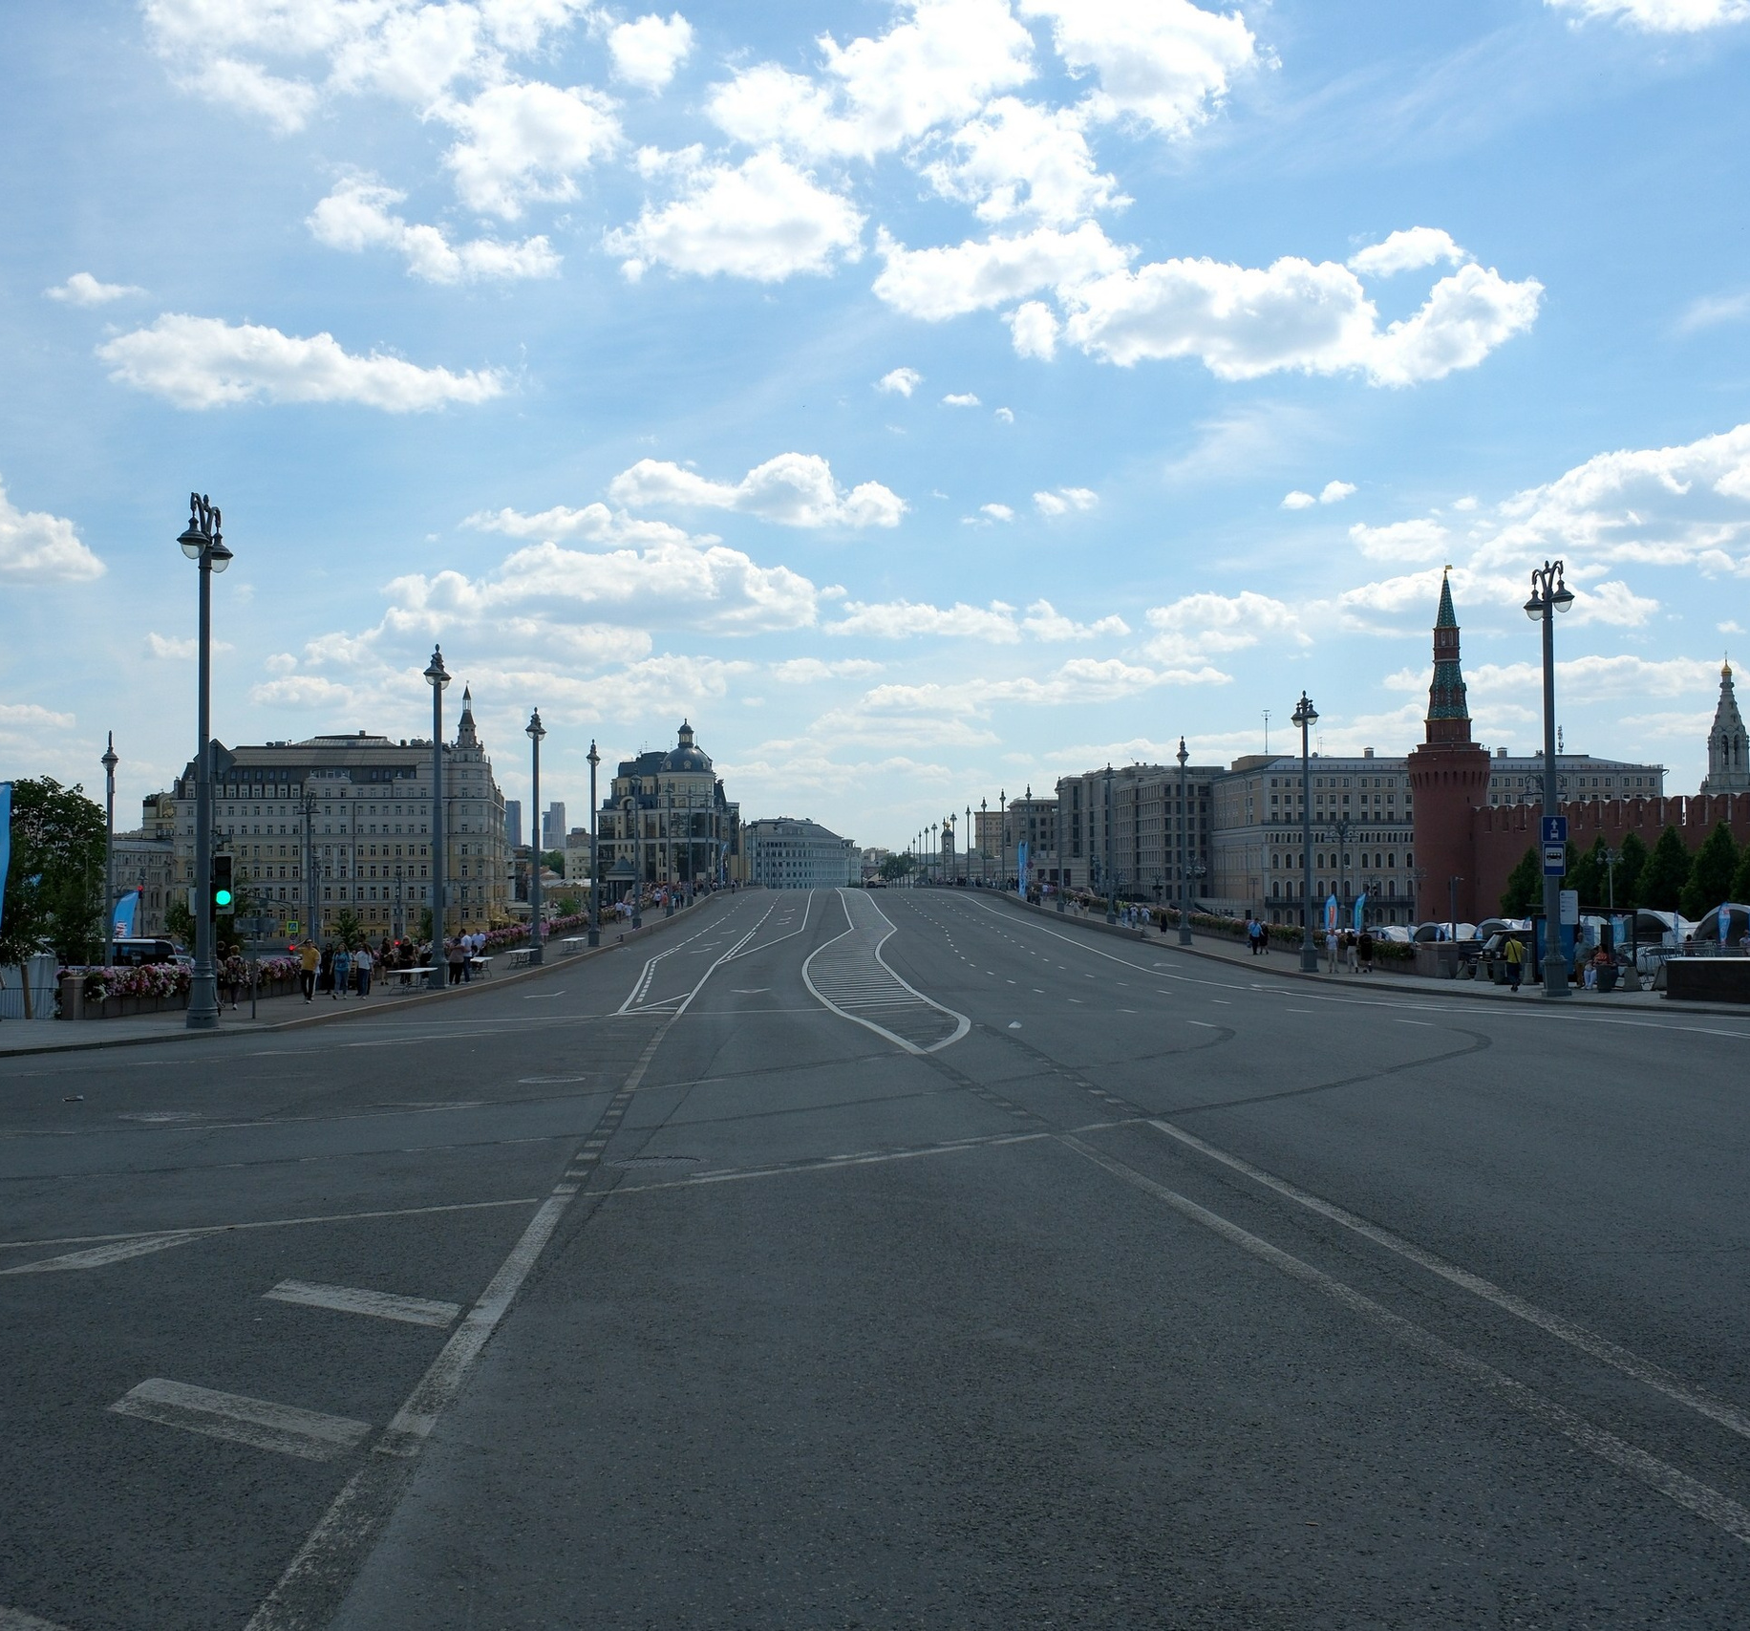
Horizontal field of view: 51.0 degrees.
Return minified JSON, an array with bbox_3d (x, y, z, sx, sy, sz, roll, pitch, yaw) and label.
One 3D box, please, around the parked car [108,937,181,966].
[{"bbox_3d":[-37.139,7.205,92.000,5.000,1.950,2.000,0,-2,0],"label":"parked car"}]

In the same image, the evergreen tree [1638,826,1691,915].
[{"bbox_3d":[62.157,6.072,144.000,4.200,10.200,4.200,0,-2,0],"label":"evergreen tree"}]

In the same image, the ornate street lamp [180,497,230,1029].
[{"bbox_3d":[-15.001,-1.313,41.000,0.720,11.800,2.500,0,-2,0],"label":"ornate street lamp"}]

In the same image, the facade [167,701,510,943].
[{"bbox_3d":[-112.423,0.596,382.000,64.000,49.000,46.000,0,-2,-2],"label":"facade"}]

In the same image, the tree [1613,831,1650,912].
[{"bbox_3d":[77.597,6.185,187.856,5.200,9.046,5.200,1,-2,-34],"label":"tree"}]

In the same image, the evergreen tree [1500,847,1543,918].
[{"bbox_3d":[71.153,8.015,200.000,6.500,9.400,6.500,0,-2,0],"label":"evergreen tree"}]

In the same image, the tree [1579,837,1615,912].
[{"bbox_3d":[59.581,6.906,151.000,4.100,10.200,4.100,0,-2,0],"label":"tree"}]

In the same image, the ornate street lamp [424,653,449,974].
[{"bbox_3d":[-14.597,0.064,61.184,0.850,11.400,1.500,-1,-2,2],"label":"ornate street lamp"}]

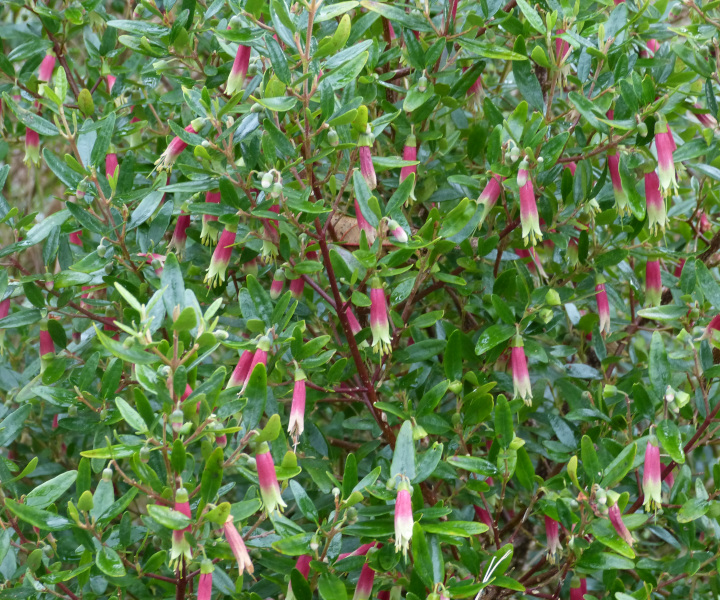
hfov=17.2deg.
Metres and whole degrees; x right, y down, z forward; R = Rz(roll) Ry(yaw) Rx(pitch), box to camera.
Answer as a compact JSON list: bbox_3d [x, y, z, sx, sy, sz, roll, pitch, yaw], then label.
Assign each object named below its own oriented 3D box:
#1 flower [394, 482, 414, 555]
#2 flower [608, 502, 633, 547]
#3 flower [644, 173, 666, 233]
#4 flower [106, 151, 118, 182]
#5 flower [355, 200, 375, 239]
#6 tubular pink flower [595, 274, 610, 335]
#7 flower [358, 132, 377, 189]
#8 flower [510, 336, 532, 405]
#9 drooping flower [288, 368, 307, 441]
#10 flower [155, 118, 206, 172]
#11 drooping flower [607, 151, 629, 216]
[{"bbox_3d":[0.026,0.129,1.400,0.011,0.042,0.011,0,7,0],"label":"flower"},{"bbox_3d":[0.160,0.136,1.460,0.008,0.032,0.008,-23,7,0],"label":"flower"},{"bbox_3d":[0.159,-0.054,1.290,0.011,0.038,0.011,-4,8,0],"label":"flower"},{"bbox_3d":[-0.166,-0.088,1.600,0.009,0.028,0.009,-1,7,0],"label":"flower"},{"bbox_3d":[0.001,-0.048,1.350,0.009,0.035,0.009,-18,8,0],"label":"flower"},{"bbox_3d":[0.143,0.004,1.400,0.009,0.038,0.009,-4,-6,0],"label":"tubular pink flower"},{"bbox_3d":[0.005,-0.086,1.480,0.009,0.036,0.009,-7,7,0],"label":"flower"},{"bbox_3d":[0.087,0.038,1.290,0.010,0.040,0.010,-6,8,0],"label":"flower"},{"bbox_3d":[-0.033,0.056,1.270,0.009,0.039,0.009,4,-6,0],"label":"drooping flower"},{"bbox_3d":[-0.097,-0.086,1.310,0.012,0.037,0.012,41,-14,0],"label":"flower"},{"bbox_3d":[0.141,-0.065,1.310,0.009,0.039,0.009,-10,8,0],"label":"drooping flower"}]

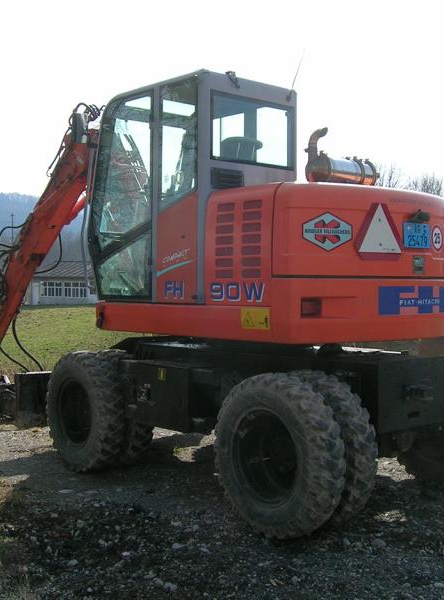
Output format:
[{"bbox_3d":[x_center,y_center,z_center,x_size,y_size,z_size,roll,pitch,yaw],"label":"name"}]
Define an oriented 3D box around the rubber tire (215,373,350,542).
[{"bbox_3d":[0.338,0.961,5.044,0.240,0.985,0.985,-2,1,-40],"label":"rubber tire"}]

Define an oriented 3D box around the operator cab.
[{"bbox_3d":[-0.244,-0.783,6.329,0.950,1.610,1.450,-1,2,-41],"label":"operator cab"}]

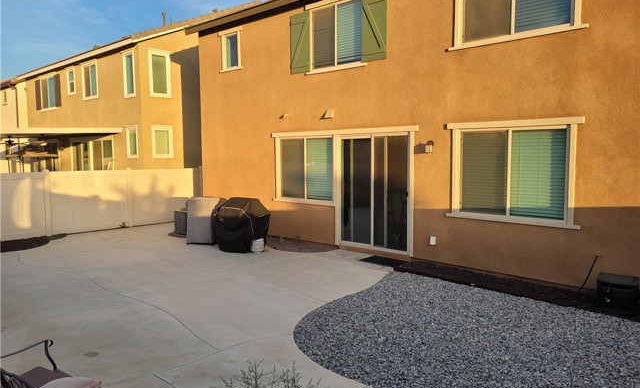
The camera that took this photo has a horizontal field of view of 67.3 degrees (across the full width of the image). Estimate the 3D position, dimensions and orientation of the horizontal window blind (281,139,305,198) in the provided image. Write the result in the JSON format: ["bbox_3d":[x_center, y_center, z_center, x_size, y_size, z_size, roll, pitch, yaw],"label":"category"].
[{"bbox_3d":[-0.658,-0.630,12.000,0.852,1.528,0.050,4,7,43],"label":"horizontal window blind"}]

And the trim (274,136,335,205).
[{"bbox_3d":[-0.369,-0.589,11.633,2.054,1.643,0.100,4,7,43],"label":"trim"}]

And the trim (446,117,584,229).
[{"bbox_3d":[3.265,-0.379,8.282,2.314,1.743,0.100,4,7,43],"label":"trim"}]

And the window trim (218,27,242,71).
[{"bbox_3d":[-2.400,-3.933,13.207,1.027,1.081,0.100,4,7,43],"label":"window trim"}]

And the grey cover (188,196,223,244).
[{"bbox_3d":[-2.847,0.662,12.058,0.690,1.100,0.700,1,5,16],"label":"grey cover"}]

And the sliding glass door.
[{"bbox_3d":[1.163,-0.036,10.318,1.795,2.475,0.100,4,7,43],"label":"sliding glass door"}]

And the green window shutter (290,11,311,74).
[{"bbox_3d":[-0.448,-3.558,11.398,0.632,1.371,0.050,4,7,43],"label":"green window shutter"}]

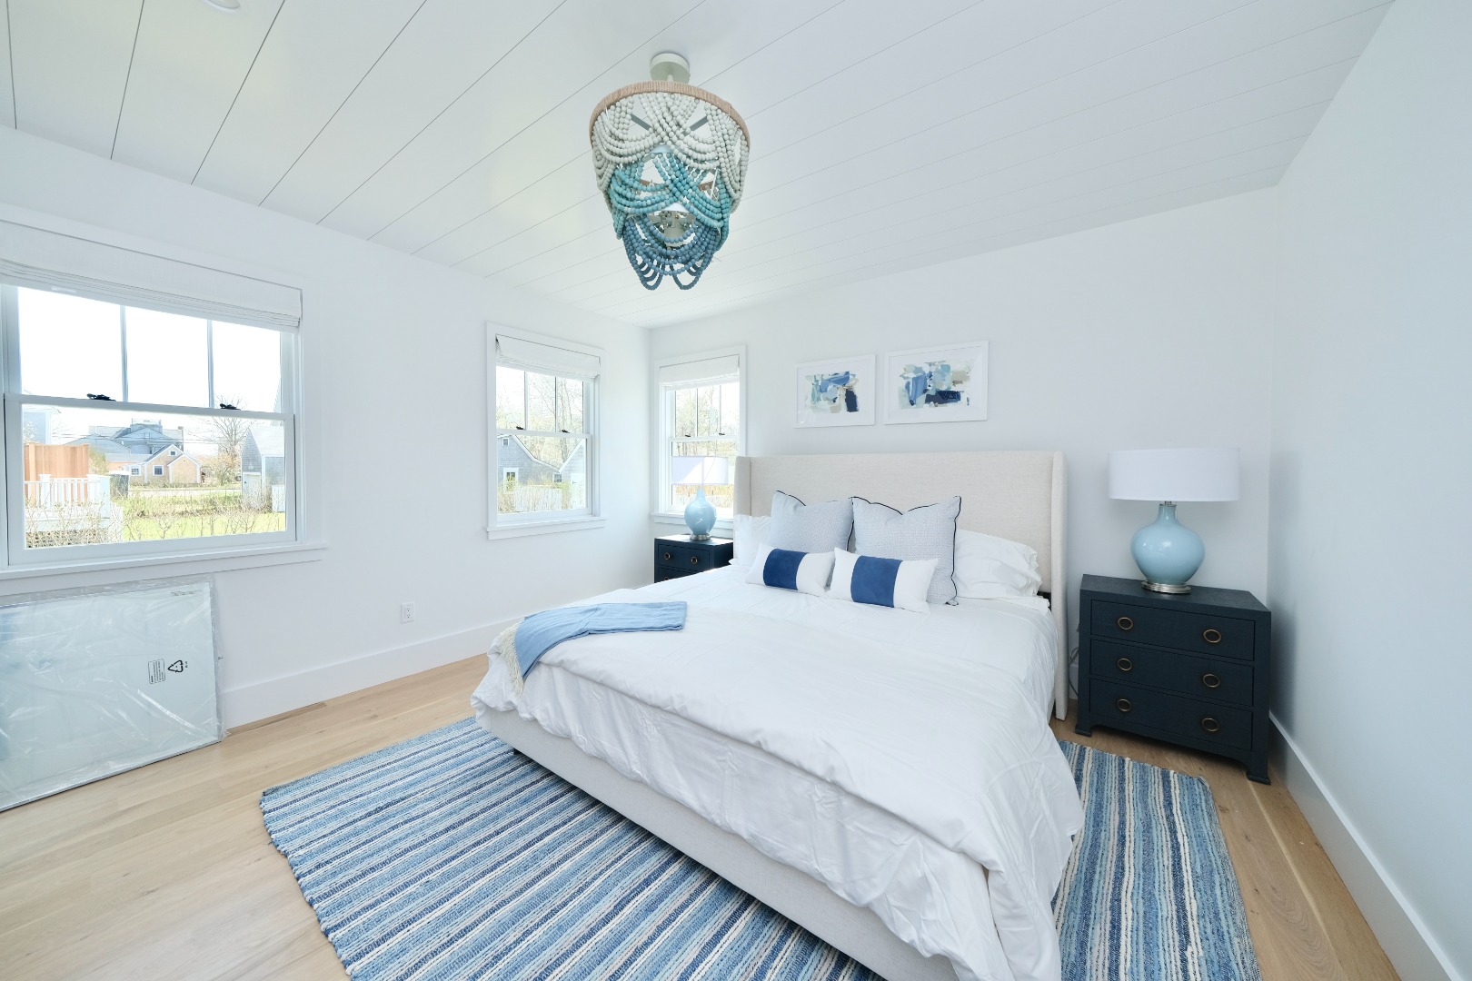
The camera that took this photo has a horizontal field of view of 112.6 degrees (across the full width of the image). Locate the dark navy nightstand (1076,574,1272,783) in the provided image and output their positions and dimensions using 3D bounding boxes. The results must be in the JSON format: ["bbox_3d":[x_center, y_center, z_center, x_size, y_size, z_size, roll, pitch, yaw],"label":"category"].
[{"bbox_3d":[2.065,0.841,2.387,0.649,0.712,0.450,2,3,36],"label":"dark navy nightstand"}]

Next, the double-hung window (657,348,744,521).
[{"bbox_3d":[-0.335,-0.457,4.391,1.054,1.529,0.120,2,3,36],"label":"double-hung window"}]

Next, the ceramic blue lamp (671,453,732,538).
[{"bbox_3d":[-0.296,0.069,4.098,0.466,0.694,0.466,0,2,0],"label":"ceramic blue lamp"}]

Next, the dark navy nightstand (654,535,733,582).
[{"bbox_3d":[-0.302,0.771,4.121,0.636,0.713,0.443,2,3,36],"label":"dark navy nightstand"}]

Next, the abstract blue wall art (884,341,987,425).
[{"bbox_3d":[1.279,-0.684,3.184,0.636,0.493,0.030,2,3,36],"label":"abstract blue wall art"}]

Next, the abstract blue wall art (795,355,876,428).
[{"bbox_3d":[0.710,-0.716,3.593,0.630,0.493,0.030,2,3,36],"label":"abstract blue wall art"}]

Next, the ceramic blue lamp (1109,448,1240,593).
[{"bbox_3d":[2.088,0.136,2.359,0.466,0.694,0.466,2,3,36],"label":"ceramic blue lamp"}]

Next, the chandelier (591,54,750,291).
[{"bbox_3d":[-0.222,-1.067,1.664,0.533,0.700,0.533,0,2,0],"label":"chandelier"}]

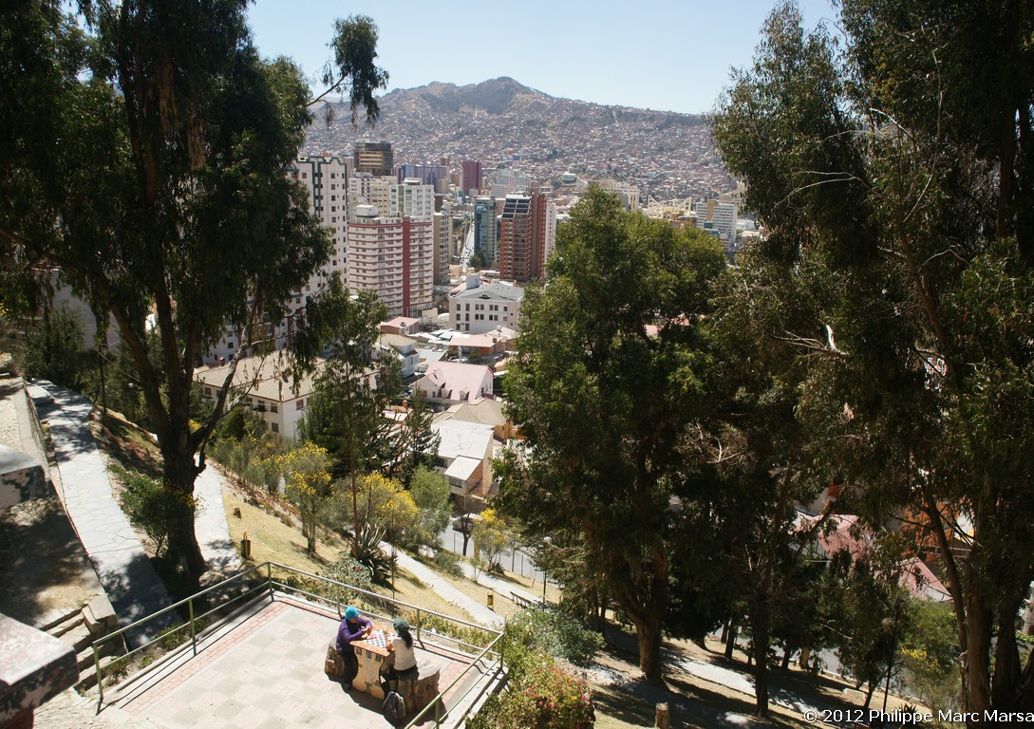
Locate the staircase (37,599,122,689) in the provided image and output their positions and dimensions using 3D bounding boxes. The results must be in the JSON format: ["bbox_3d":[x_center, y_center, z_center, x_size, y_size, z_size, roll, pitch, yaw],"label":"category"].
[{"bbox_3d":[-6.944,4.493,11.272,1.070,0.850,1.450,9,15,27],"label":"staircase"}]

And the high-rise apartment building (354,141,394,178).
[{"bbox_3d":[-105.152,-124.540,538.988,27.000,77.500,13.000,9,15,29],"label":"high-rise apartment building"}]

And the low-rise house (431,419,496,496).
[{"bbox_3d":[-9.224,15.521,120.779,9.300,7.200,15.000,3,13,5],"label":"low-rise house"}]

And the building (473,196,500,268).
[{"bbox_3d":[-22.520,-100.385,545.836,13.000,47.500,13.000,11,16,34],"label":"building"}]

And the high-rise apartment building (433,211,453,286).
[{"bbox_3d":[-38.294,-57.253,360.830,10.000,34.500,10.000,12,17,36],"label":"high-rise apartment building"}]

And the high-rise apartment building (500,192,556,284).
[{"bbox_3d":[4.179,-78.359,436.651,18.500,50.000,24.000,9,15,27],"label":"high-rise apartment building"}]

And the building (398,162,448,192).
[{"bbox_3d":[-77.591,-131.594,593.792,41.000,59.500,13.000,-8,17,-36],"label":"building"}]

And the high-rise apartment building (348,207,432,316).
[{"bbox_3d":[-51.701,-43.952,304.377,12.000,44.000,34.000,13,17,39],"label":"high-rise apartment building"}]

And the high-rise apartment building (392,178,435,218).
[{"bbox_3d":[-49.351,-60.964,344.729,13.200,51.500,15.400,11,16,34],"label":"high-rise apartment building"}]

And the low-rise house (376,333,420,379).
[{"bbox_3d":[-30.183,-2.432,187.161,8.000,10.000,6.800,8,15,23],"label":"low-rise house"}]

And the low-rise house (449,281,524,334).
[{"bbox_3d":[-9.529,-19.340,248.926,22.300,14.500,24.000,3,13,5],"label":"low-rise house"}]

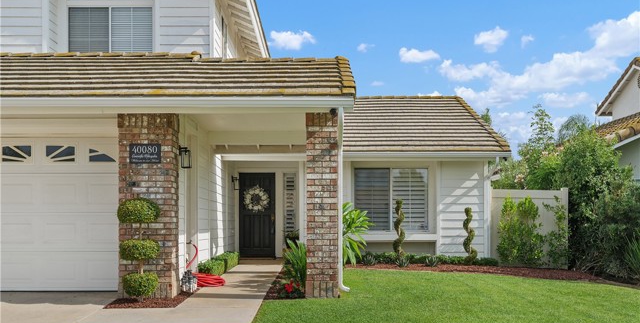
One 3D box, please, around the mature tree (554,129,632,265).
[{"bbox_3d":[6.306,0.856,14.400,1.900,3.250,1.900,0,-3,0],"label":"mature tree"}]

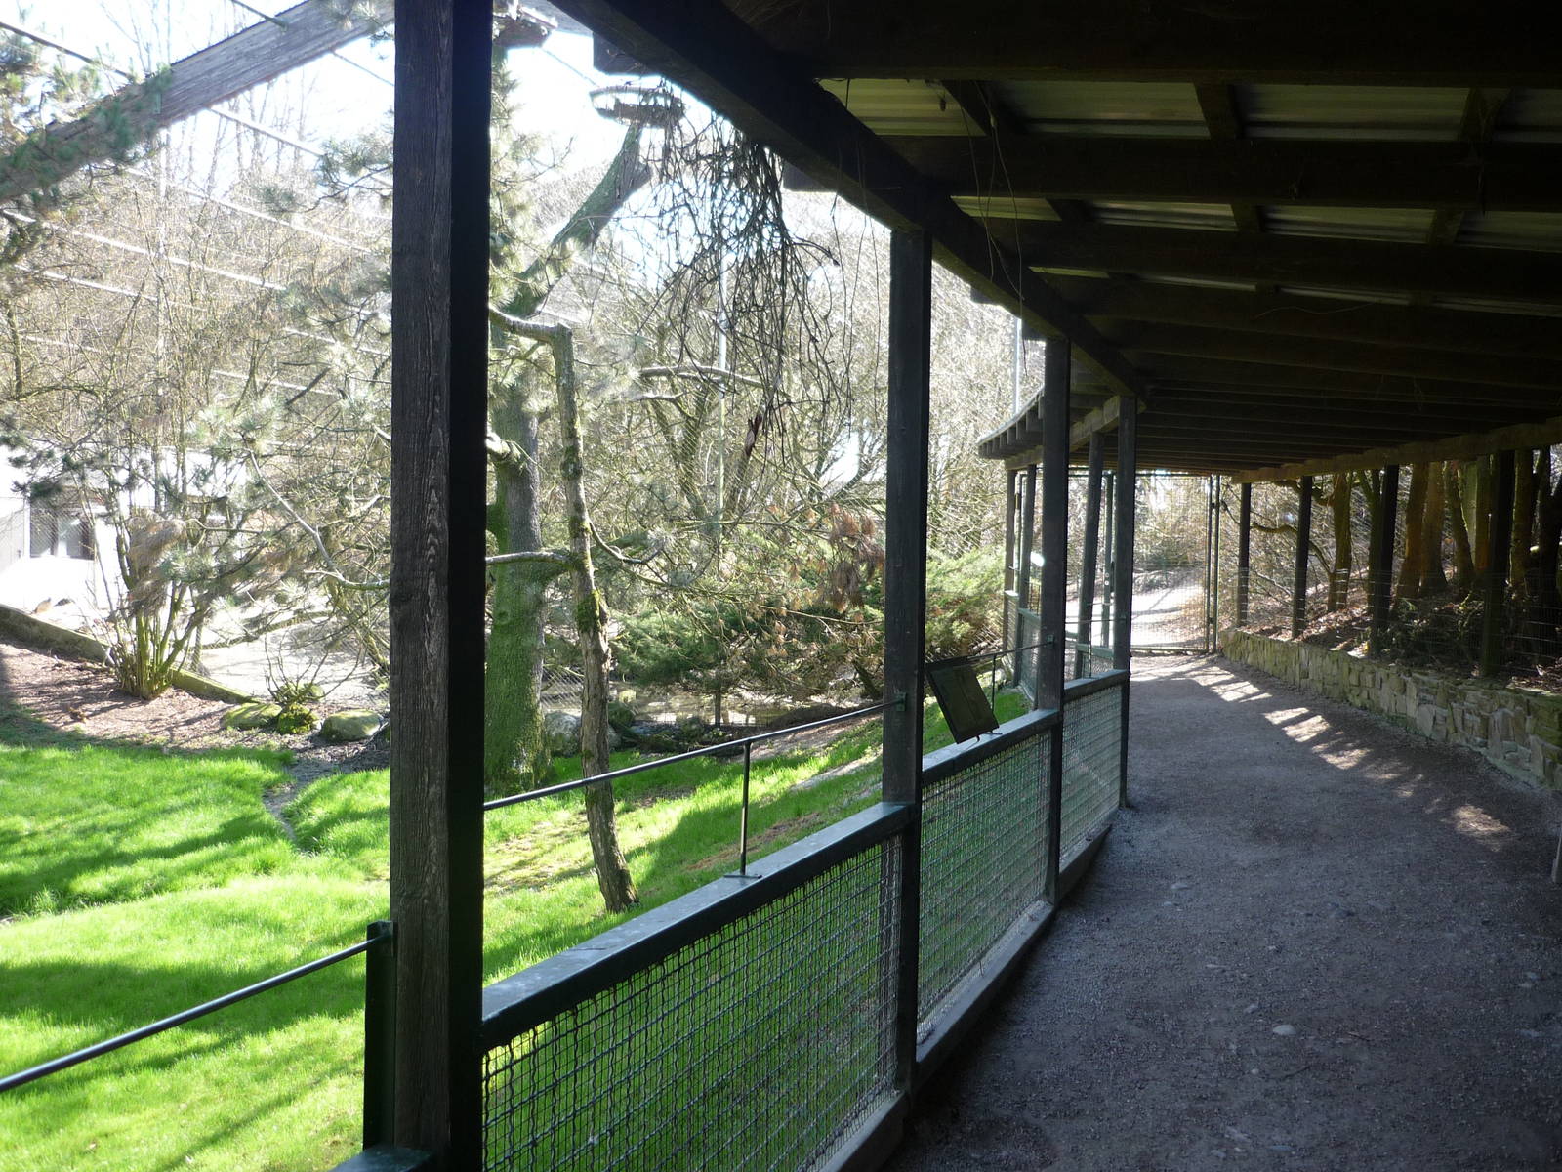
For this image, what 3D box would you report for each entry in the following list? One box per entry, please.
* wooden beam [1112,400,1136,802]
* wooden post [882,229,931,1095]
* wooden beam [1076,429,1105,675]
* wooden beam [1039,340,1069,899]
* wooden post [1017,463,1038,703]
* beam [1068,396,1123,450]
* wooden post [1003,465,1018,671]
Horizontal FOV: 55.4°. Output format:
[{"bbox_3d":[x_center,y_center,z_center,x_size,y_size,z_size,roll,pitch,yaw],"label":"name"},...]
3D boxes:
[{"bbox_3d":[2.112,0.112,9.203,0.099,2.530,0.099,2,2,17],"label":"wooden beam"},{"bbox_3d":[0.361,0.235,4.355,0.099,2.530,0.099,2,2,22],"label":"wooden post"},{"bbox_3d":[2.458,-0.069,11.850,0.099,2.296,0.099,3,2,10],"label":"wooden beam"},{"bbox_3d":[1.228,0.171,6.729,0.099,2.530,0.099,2,2,21],"label":"wooden beam"},{"bbox_3d":[2.734,-0.068,16.600,0.099,2.556,0.099,3,2,5],"label":"wooden post"},{"bbox_3d":[2.364,-1.235,11.200,0.110,0.165,3.300,1,2,6],"label":"beam"},{"bbox_3d":[2.917,-0.223,19.000,0.099,2.524,0.099,2,2,5],"label":"wooden post"}]

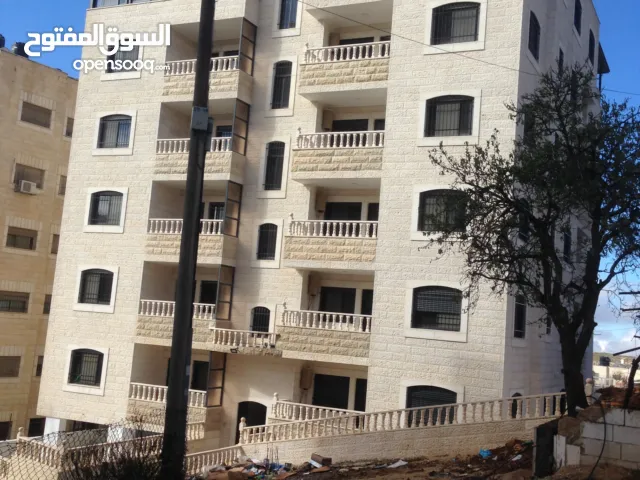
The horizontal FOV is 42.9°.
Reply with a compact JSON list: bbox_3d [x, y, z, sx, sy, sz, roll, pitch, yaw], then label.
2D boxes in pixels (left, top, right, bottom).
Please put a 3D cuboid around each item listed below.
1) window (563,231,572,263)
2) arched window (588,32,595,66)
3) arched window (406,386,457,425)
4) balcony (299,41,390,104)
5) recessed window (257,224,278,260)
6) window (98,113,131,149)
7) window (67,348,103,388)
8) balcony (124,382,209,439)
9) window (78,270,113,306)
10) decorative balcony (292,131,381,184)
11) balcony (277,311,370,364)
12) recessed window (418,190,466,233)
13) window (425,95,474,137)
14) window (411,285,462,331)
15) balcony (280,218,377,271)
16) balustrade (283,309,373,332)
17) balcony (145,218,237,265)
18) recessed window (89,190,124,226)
[{"bbox_3d":[9.455,0.210,31.154,0.170,1.362,1.573,1,-8,26],"label":"window"},{"bbox_3d":[11.862,-8.359,35.631,0.170,1.391,1.497,1,-8,26],"label":"arched window"},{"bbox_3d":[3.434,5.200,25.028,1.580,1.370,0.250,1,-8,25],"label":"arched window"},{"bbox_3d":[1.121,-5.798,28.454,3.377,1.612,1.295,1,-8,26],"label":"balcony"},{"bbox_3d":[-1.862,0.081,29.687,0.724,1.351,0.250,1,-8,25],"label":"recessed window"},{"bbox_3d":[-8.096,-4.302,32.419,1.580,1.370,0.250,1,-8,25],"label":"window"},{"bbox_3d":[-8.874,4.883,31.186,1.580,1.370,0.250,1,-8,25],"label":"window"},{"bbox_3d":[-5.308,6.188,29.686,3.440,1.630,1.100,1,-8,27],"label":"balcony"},{"bbox_3d":[-8.636,1.817,31.617,1.622,1.380,0.200,1,-8,27],"label":"window"},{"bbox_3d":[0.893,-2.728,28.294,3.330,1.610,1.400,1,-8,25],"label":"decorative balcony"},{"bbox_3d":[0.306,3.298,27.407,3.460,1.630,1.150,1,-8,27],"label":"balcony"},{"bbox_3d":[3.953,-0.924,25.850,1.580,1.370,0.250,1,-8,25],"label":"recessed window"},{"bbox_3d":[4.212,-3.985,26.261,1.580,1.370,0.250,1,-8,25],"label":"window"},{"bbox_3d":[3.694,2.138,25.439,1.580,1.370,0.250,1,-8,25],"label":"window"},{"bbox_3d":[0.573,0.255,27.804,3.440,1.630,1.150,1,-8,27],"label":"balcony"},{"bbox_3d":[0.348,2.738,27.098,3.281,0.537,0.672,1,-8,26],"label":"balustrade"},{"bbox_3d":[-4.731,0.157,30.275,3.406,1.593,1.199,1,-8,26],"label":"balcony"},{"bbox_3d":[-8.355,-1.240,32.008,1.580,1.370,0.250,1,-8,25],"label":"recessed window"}]

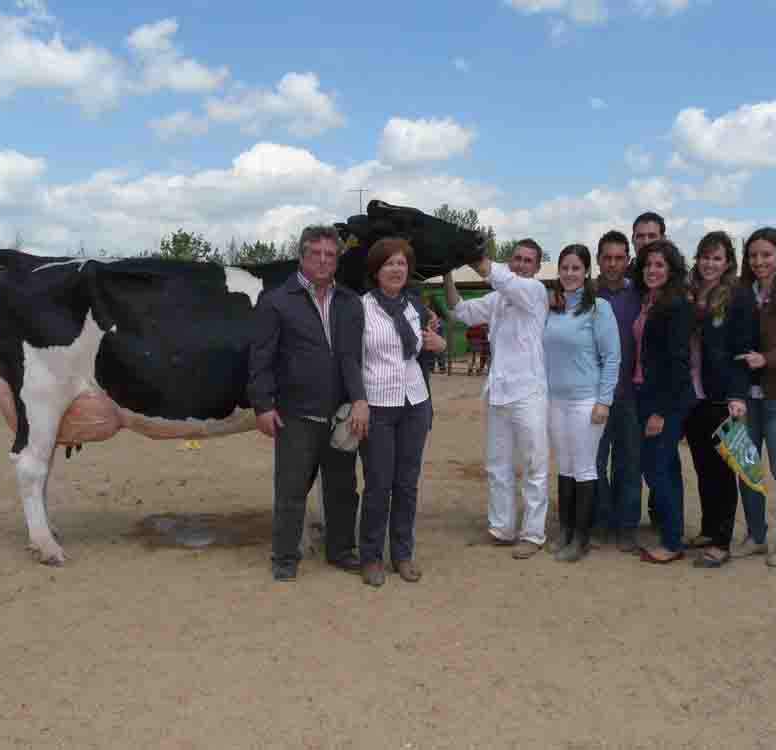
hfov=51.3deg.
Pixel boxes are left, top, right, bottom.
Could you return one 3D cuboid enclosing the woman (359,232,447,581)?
[{"bbox_3d":[0.065,0.164,3.902,0.460,1.639,0.380,0,4,-7],"label":"woman"}]

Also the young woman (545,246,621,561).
[{"bbox_3d":[1.017,0.140,4.272,0.460,1.634,0.360,1,4,19],"label":"young woman"}]

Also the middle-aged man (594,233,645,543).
[{"bbox_3d":[1.265,0.078,4.460,0.500,1.732,0.360,1,4,13],"label":"middle-aged man"}]

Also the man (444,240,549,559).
[{"bbox_3d":[0.596,0.116,4.364,0.520,1.669,0.500,2,4,24],"label":"man"}]

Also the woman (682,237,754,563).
[{"bbox_3d":[1.705,0.116,4.197,0.460,1.694,0.400,2,5,30],"label":"woman"}]

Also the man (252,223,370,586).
[{"bbox_3d":[-0.389,0.128,3.962,0.600,1.703,0.420,0,4,-7],"label":"man"}]

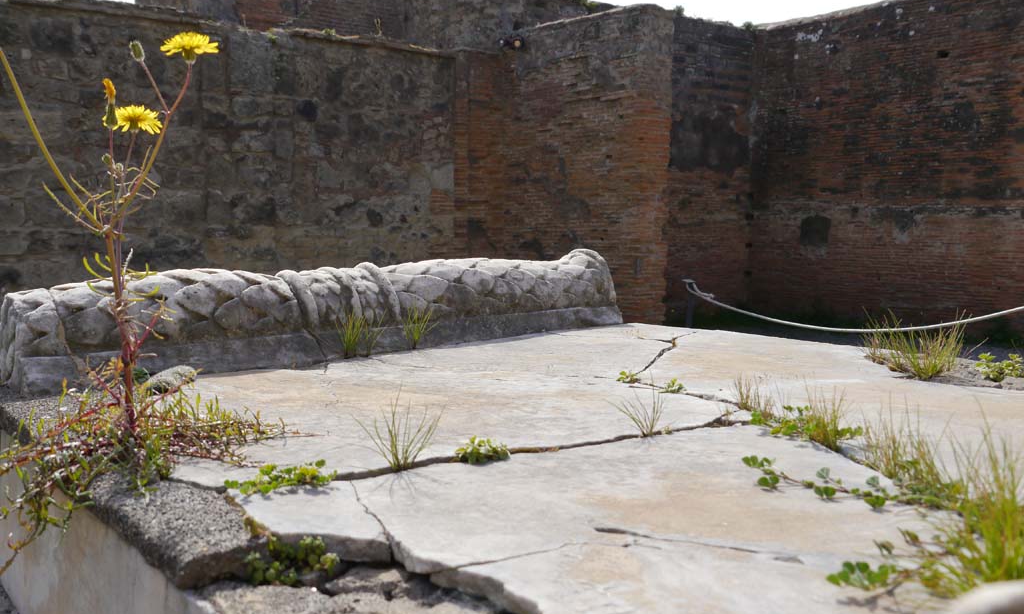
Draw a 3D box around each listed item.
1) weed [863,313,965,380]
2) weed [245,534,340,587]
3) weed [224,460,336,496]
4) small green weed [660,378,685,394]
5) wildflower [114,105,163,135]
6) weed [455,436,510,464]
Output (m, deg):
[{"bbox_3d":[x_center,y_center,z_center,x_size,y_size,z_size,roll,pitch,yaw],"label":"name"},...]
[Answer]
[{"bbox_3d":[0.425,0.042,0.940,0.098,0.062,0.065,0,6,0],"label":"weed"},{"bbox_3d":[-0.111,0.129,0.450,0.046,0.022,0.030,0,6,0],"label":"weed"},{"bbox_3d":[-0.143,0.106,0.550,0.064,0.014,0.034,0,6,0],"label":"weed"},{"bbox_3d":[0.151,0.074,0.835,0.023,0.012,0.019,0,6,0],"label":"small green weed"},{"bbox_3d":[-0.284,-0.142,0.675,0.041,0.020,0.040,0,6,0],"label":"wildflower"},{"bbox_3d":[-0.020,0.098,0.605,0.038,0.016,0.026,0,6,0],"label":"weed"}]

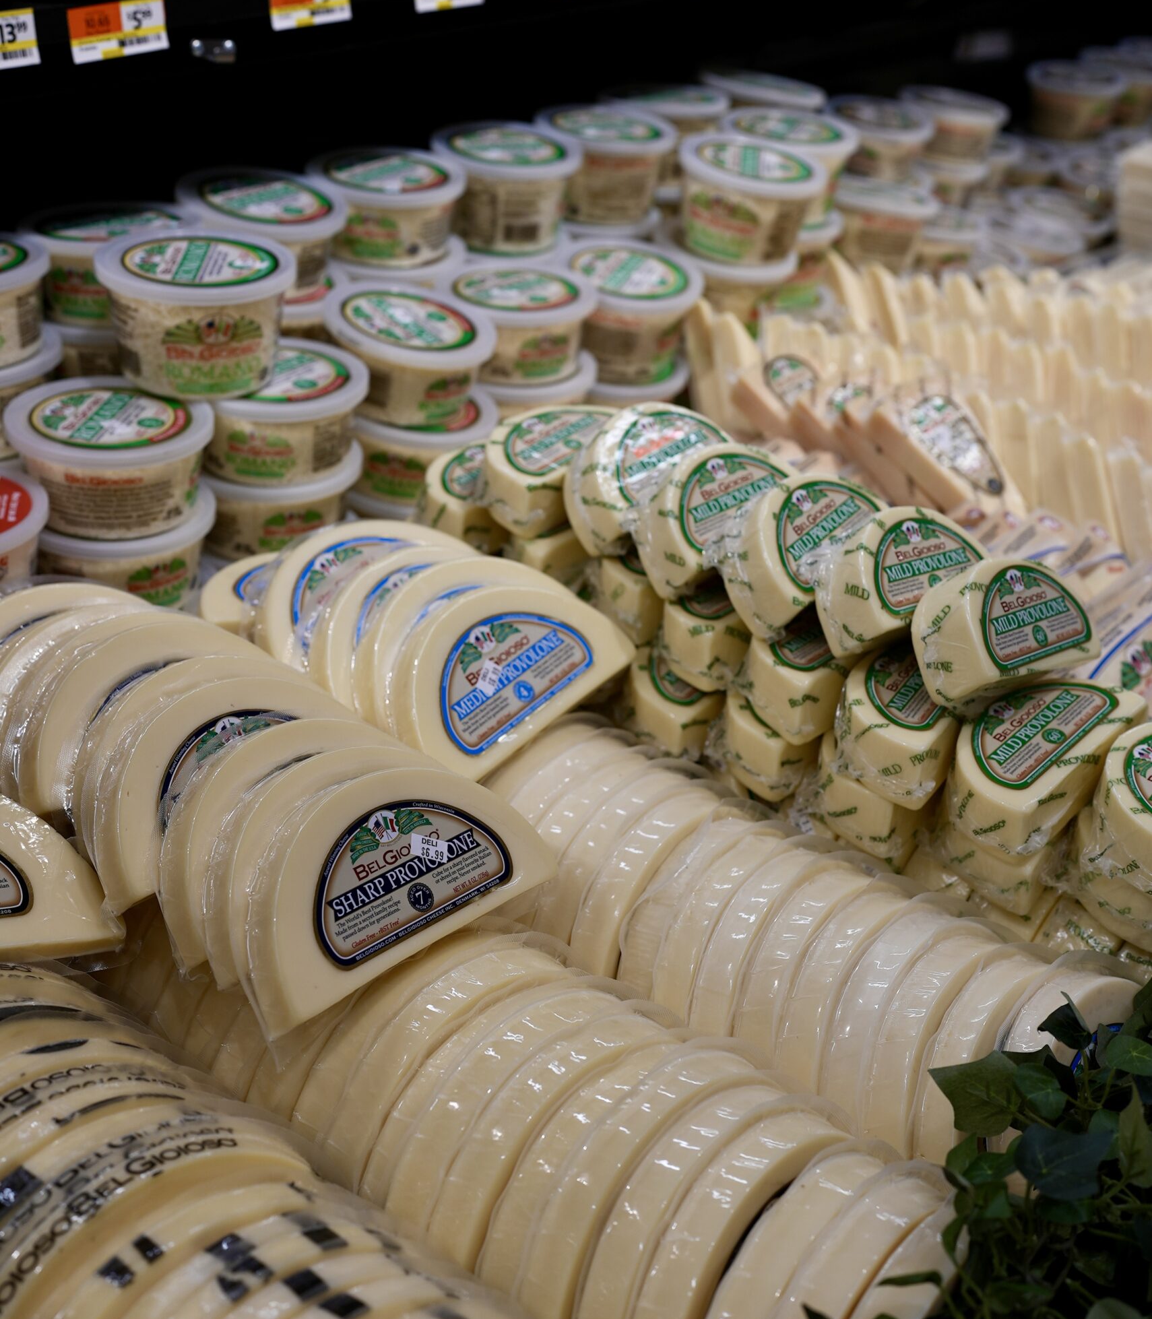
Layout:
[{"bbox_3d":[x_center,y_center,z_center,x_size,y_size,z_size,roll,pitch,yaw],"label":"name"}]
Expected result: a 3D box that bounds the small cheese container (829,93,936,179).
[{"bbox_3d":[0.315,-0.549,1.771,0.117,0.058,0.117,6,35,-4],"label":"small cheese container"}]

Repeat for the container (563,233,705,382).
[{"bbox_3d":[0.037,-0.267,1.298,0.117,0.073,0.117,4,34,-3],"label":"container"}]

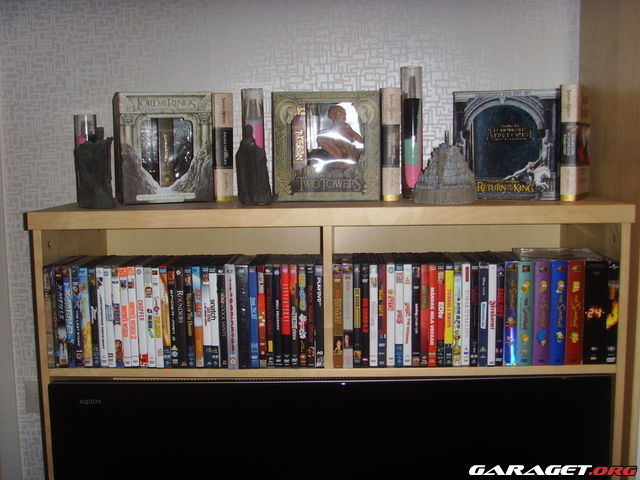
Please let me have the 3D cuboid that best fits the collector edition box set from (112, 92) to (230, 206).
[{"bbox_3d":[-0.321,-0.197,1.560,0.226,0.225,0.160,-3,7,-17],"label":"collector edition box set"}]

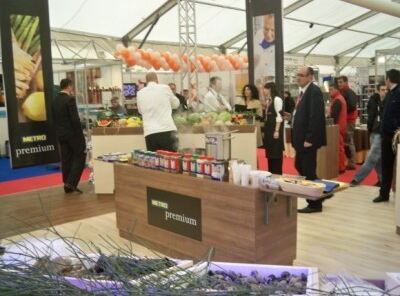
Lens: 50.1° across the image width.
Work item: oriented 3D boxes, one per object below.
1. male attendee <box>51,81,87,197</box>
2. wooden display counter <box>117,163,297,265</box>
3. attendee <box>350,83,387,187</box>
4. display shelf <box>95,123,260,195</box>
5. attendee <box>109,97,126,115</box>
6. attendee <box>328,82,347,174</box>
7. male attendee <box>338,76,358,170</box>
[{"bbox_3d":[-2.032,-0.176,6.656,0.470,1.760,0.330,4,9,36],"label":"male attendee"},{"bbox_3d":[-0.033,0.601,4.053,0.566,0.795,1.855,-9,10,-44],"label":"wooden display counter"},{"bbox_3d":[2.691,-0.215,6.742,0.600,1.587,0.450,-3,8,-11],"label":"attendee"},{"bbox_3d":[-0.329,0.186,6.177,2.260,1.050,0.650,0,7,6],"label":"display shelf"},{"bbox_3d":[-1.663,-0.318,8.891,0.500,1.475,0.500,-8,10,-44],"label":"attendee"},{"bbox_3d":[2.504,-0.376,7.756,0.330,1.680,0.470,1,7,18],"label":"attendee"},{"bbox_3d":[2.823,-0.472,8.099,0.360,1.742,0.480,-5,8,-23],"label":"male attendee"}]

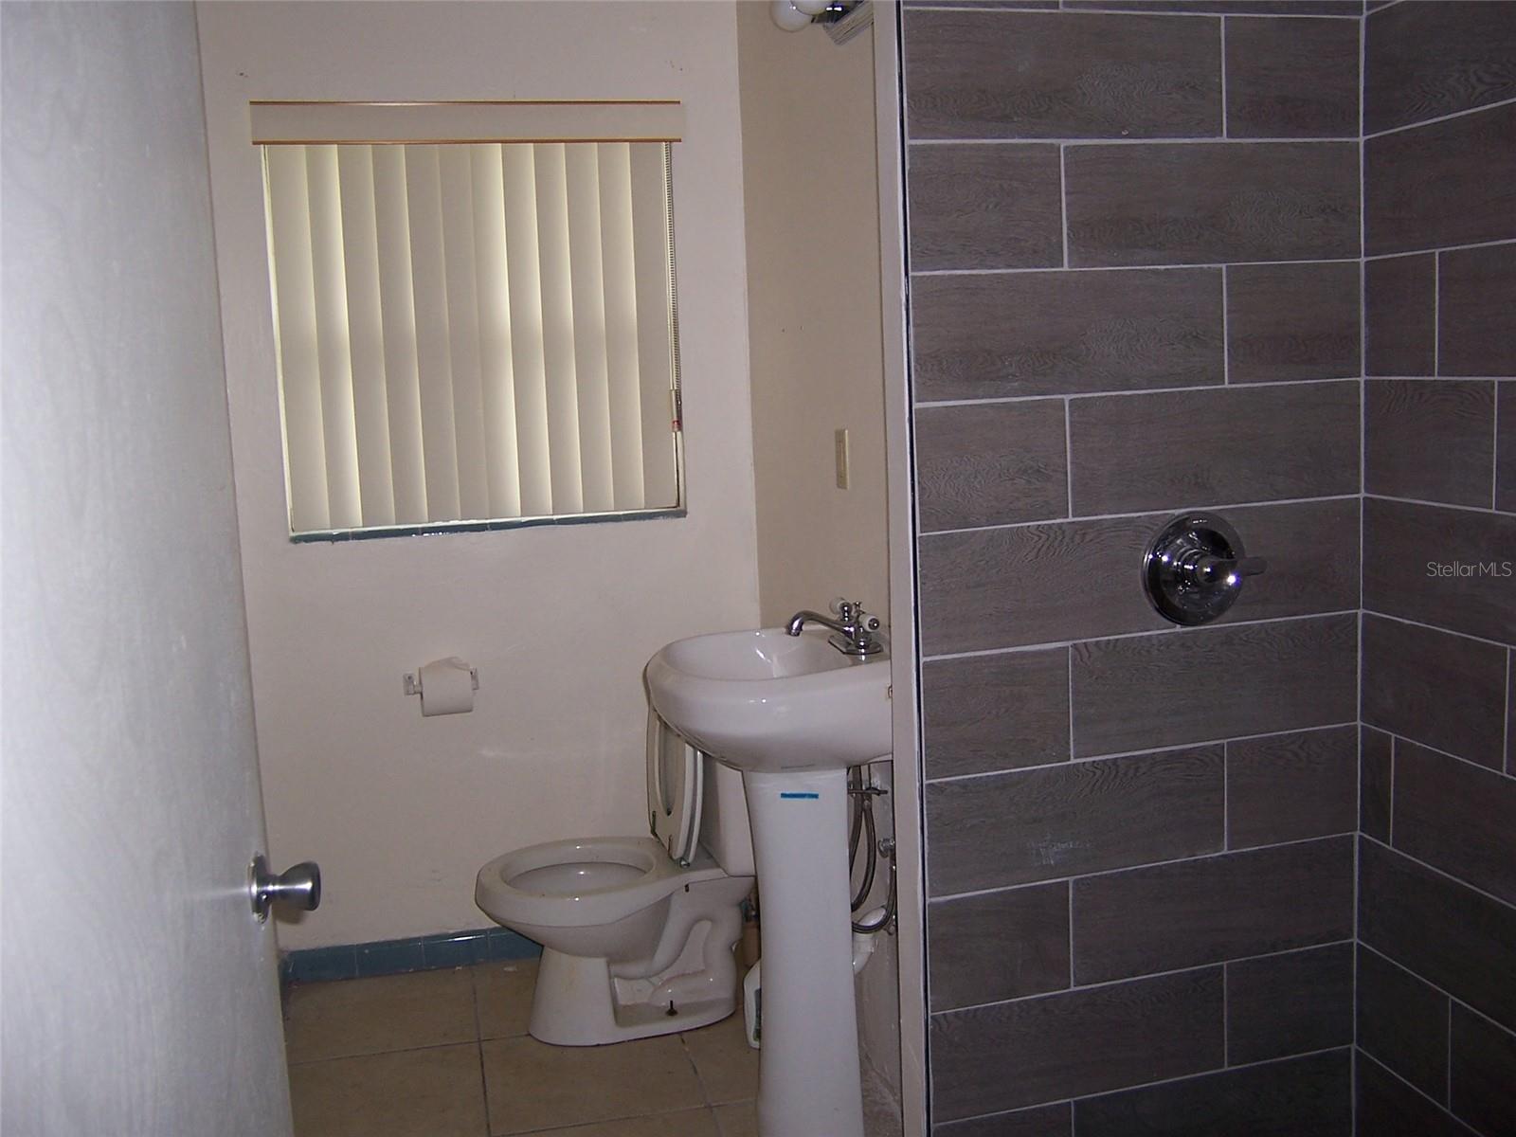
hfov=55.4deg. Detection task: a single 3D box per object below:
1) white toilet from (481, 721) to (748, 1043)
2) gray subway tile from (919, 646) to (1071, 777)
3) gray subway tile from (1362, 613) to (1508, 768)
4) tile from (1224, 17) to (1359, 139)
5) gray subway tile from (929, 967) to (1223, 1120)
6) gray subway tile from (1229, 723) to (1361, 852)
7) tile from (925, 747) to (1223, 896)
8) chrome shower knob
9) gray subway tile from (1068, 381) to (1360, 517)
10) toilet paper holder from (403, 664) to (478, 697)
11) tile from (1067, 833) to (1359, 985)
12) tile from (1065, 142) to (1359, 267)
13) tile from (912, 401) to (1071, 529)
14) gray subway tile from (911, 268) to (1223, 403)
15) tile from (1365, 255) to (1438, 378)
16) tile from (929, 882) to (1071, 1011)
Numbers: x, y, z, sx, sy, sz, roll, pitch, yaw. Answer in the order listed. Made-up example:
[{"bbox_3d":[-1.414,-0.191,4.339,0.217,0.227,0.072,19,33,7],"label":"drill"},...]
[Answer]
[{"bbox_3d":[-0.241,0.598,3.065,0.705,0.750,0.440,-4,7,-12],"label":"white toilet"},{"bbox_3d":[0.356,0.208,2.143,0.230,0.178,0.010,-5,8,-14],"label":"gray subway tile"},{"bbox_3d":[0.997,0.178,2.138,0.010,0.178,0.316,-4,8,-14],"label":"gray subway tile"},{"bbox_3d":[0.785,-0.718,2.125,0.224,0.169,0.010,-4,8,-13],"label":"tile"},{"bbox_3d":[0.506,0.736,2.250,0.495,0.178,0.010,-5,8,-14],"label":"gray subway tile"},{"bbox_3d":[0.862,0.353,2.335,0.244,0.179,0.010,-4,7,-16],"label":"gray subway tile"},{"bbox_3d":[0.491,0.378,2.200,0.495,0.178,0.010,-5,8,-14],"label":"tile"},{"bbox_3d":[0.666,0.005,2.149,0.169,0.173,0.066,-4,8,-13],"label":"chrome shower knob"},{"bbox_3d":[0.690,-0.180,2.171,0.483,0.174,0.010,-4,8,-13],"label":"gray subway tile"},{"bbox_3d":[-0.722,0.263,3.304,0.167,0.052,0.075,-4,8,-13],"label":"toilet paper holder"},{"bbox_3d":[0.737,0.547,2.319,0.517,0.179,0.010,-4,7,-16],"label":"tile"},{"bbox_3d":[0.693,-0.550,2.183,0.517,0.179,0.010,-4,7,-16],"label":"tile"},{"bbox_3d":[0.340,-0.153,2.095,0.230,0.178,0.010,-5,8,-14],"label":"tile"},{"bbox_3d":[0.455,-0.340,2.092,0.488,0.176,0.010,-4,8,-13],"label":"gray subway tile"},{"bbox_3d":[0.954,-0.369,2.139,0.010,0.178,0.162,-4,8,-14],"label":"tile"},{"bbox_3d":[0.371,0.576,2.213,0.236,0.179,0.010,-4,7,-16],"label":"tile"}]

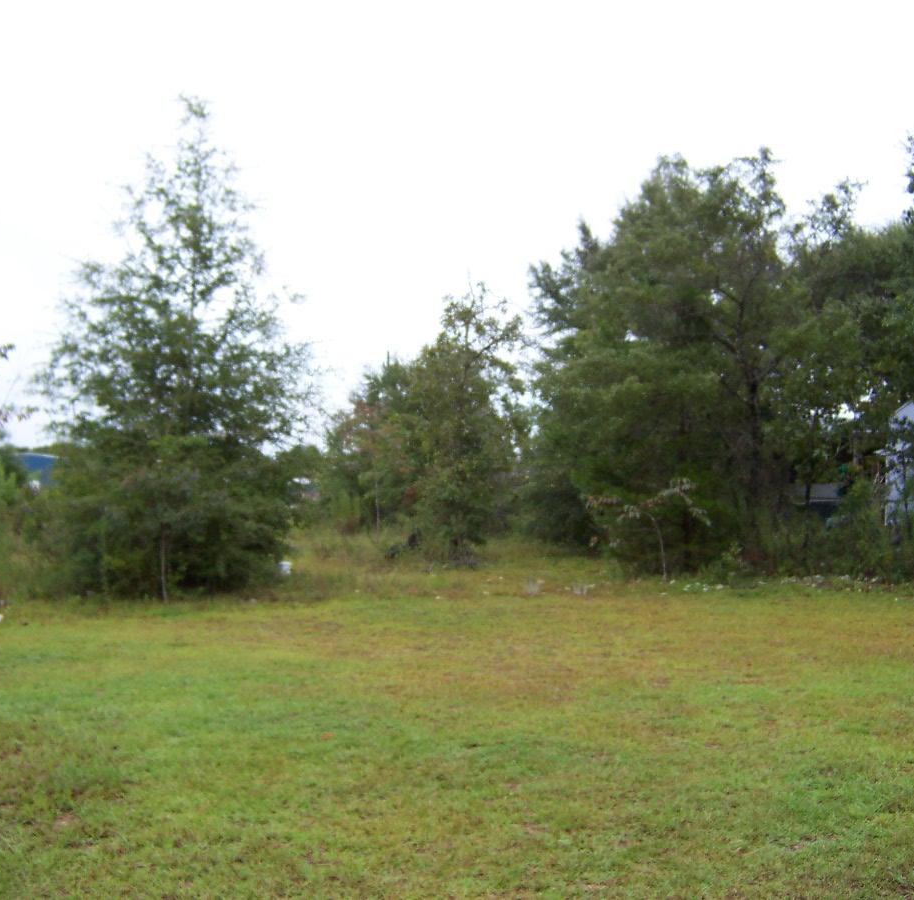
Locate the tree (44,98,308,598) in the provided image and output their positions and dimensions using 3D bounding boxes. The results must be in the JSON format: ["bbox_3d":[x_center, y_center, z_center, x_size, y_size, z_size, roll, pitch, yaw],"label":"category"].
[{"bbox_3d":[-4.700,-1.700,19.200,4.400,8.300,4.300,0,-2,0],"label":"tree"}]

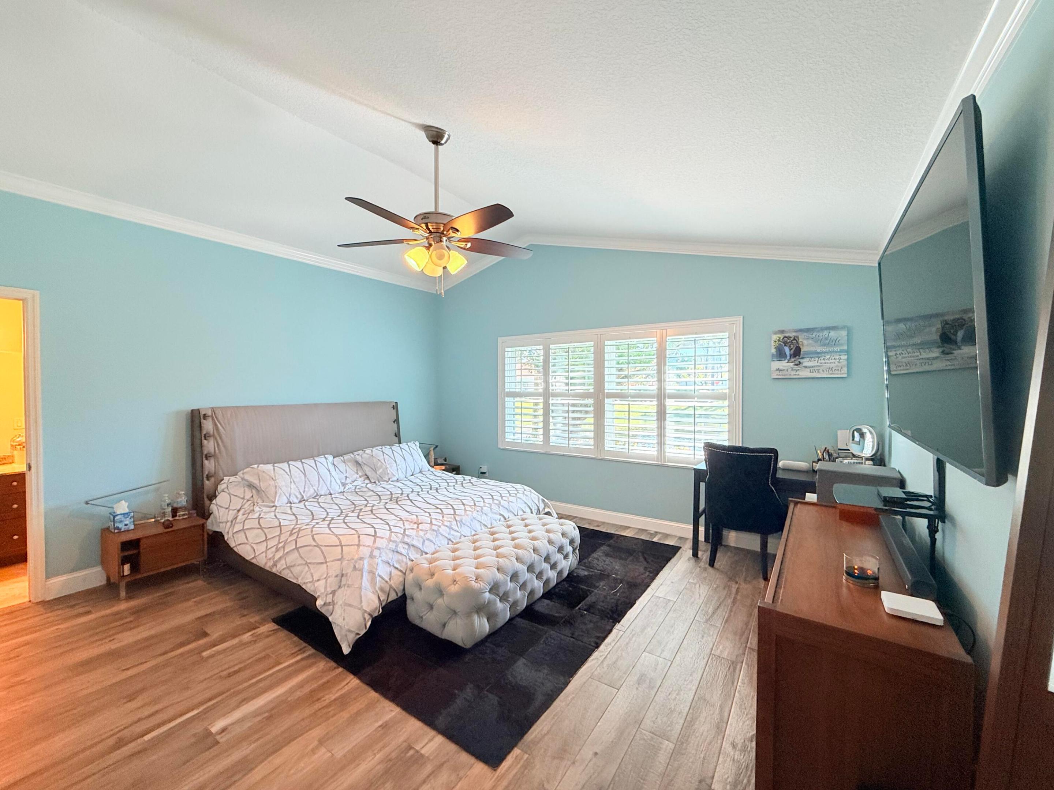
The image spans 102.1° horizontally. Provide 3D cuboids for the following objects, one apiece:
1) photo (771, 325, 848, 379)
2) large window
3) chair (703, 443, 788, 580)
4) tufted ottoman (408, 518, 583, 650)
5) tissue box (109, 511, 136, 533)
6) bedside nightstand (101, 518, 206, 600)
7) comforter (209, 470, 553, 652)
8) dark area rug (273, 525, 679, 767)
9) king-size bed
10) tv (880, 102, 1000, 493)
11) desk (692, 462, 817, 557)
[{"bbox_3d":[2.307,-0.344,3.503,0.528,0.417,0.035,1,2,34],"label":"photo"},{"bbox_3d":[0.786,-0.009,4.566,2.721,1.385,0.090,1,2,34],"label":"large window"},{"bbox_3d":[1.798,0.894,3.514,0.557,0.984,0.602,1,2,34],"label":"chair"},{"bbox_3d":[-0.175,1.188,3.023,0.527,0.402,1.300,1,2,34],"label":"tufted ottoman"},{"bbox_3d":[-2.961,0.919,3.119,0.126,0.128,0.105,1,2,34],"label":"tissue box"},{"bbox_3d":[-2.780,1.189,3.191,0.462,0.417,0.497,1,2,34],"label":"bedside nightstand"},{"bbox_3d":[-1.164,1.033,3.722,2.078,0.582,2.169,1,2,34],"label":"comforter"},{"bbox_3d":[-0.101,1.388,3.256,1.793,0.012,2.686,1,2,34],"label":"dark area rug"},{"bbox_3d":[-1.276,0.748,3.791,2.289,1.270,2.128,1,2,34],"label":"king-size bed"},{"bbox_3d":[1.621,-0.271,1.758,0.055,0.979,1.677,-3,-1,34],"label":"tv"},{"bbox_3d":[2.005,1.011,3.483,1.160,0.751,0.437,1,2,34],"label":"desk"}]

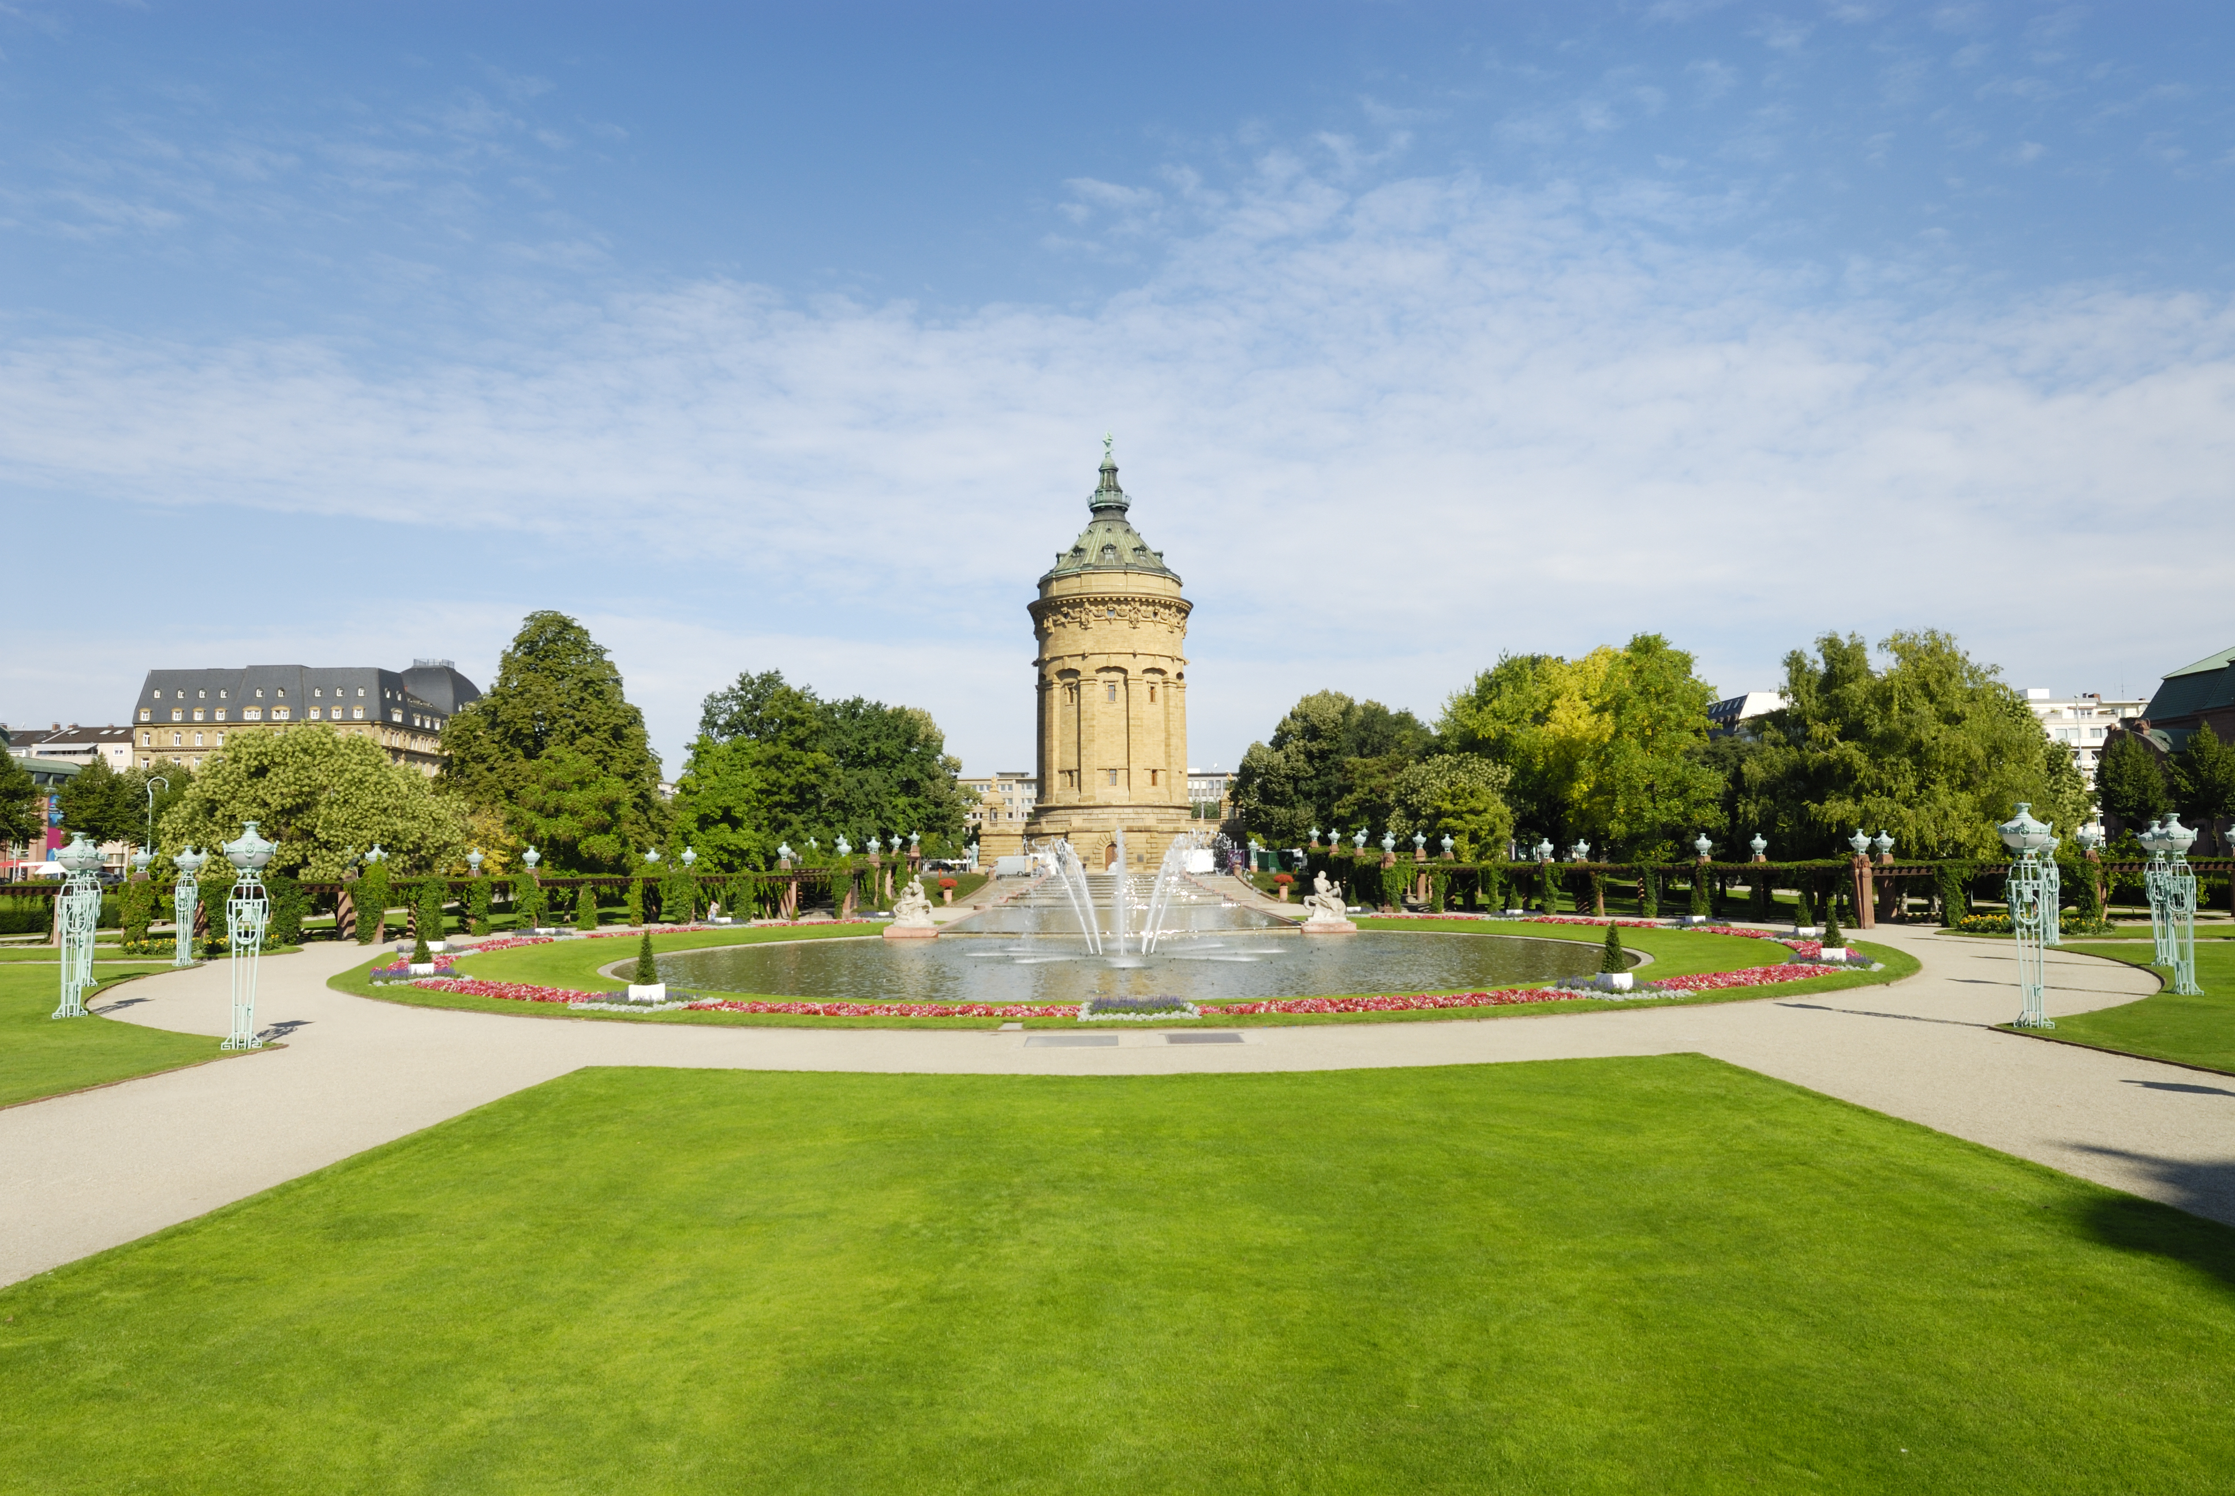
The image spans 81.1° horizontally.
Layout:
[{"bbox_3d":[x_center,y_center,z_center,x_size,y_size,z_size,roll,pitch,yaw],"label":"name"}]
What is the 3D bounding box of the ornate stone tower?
[{"bbox_3d":[-0.874,-12.858,175.338,23.000,59.000,23.000,-1,-5,0],"label":"ornate stone tower"}]

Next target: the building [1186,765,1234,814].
[{"bbox_3d":[26.146,15.297,272.690,28.000,20.600,15.000,-1,-5,0],"label":"building"}]

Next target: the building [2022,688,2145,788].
[{"bbox_3d":[137.011,5.127,192.179,24.000,25.000,16.000,-1,-5,0],"label":"building"}]

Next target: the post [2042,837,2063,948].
[{"bbox_3d":[39.062,5.815,54.821,1.080,4.820,1.080,-1,-5,0],"label":"post"}]

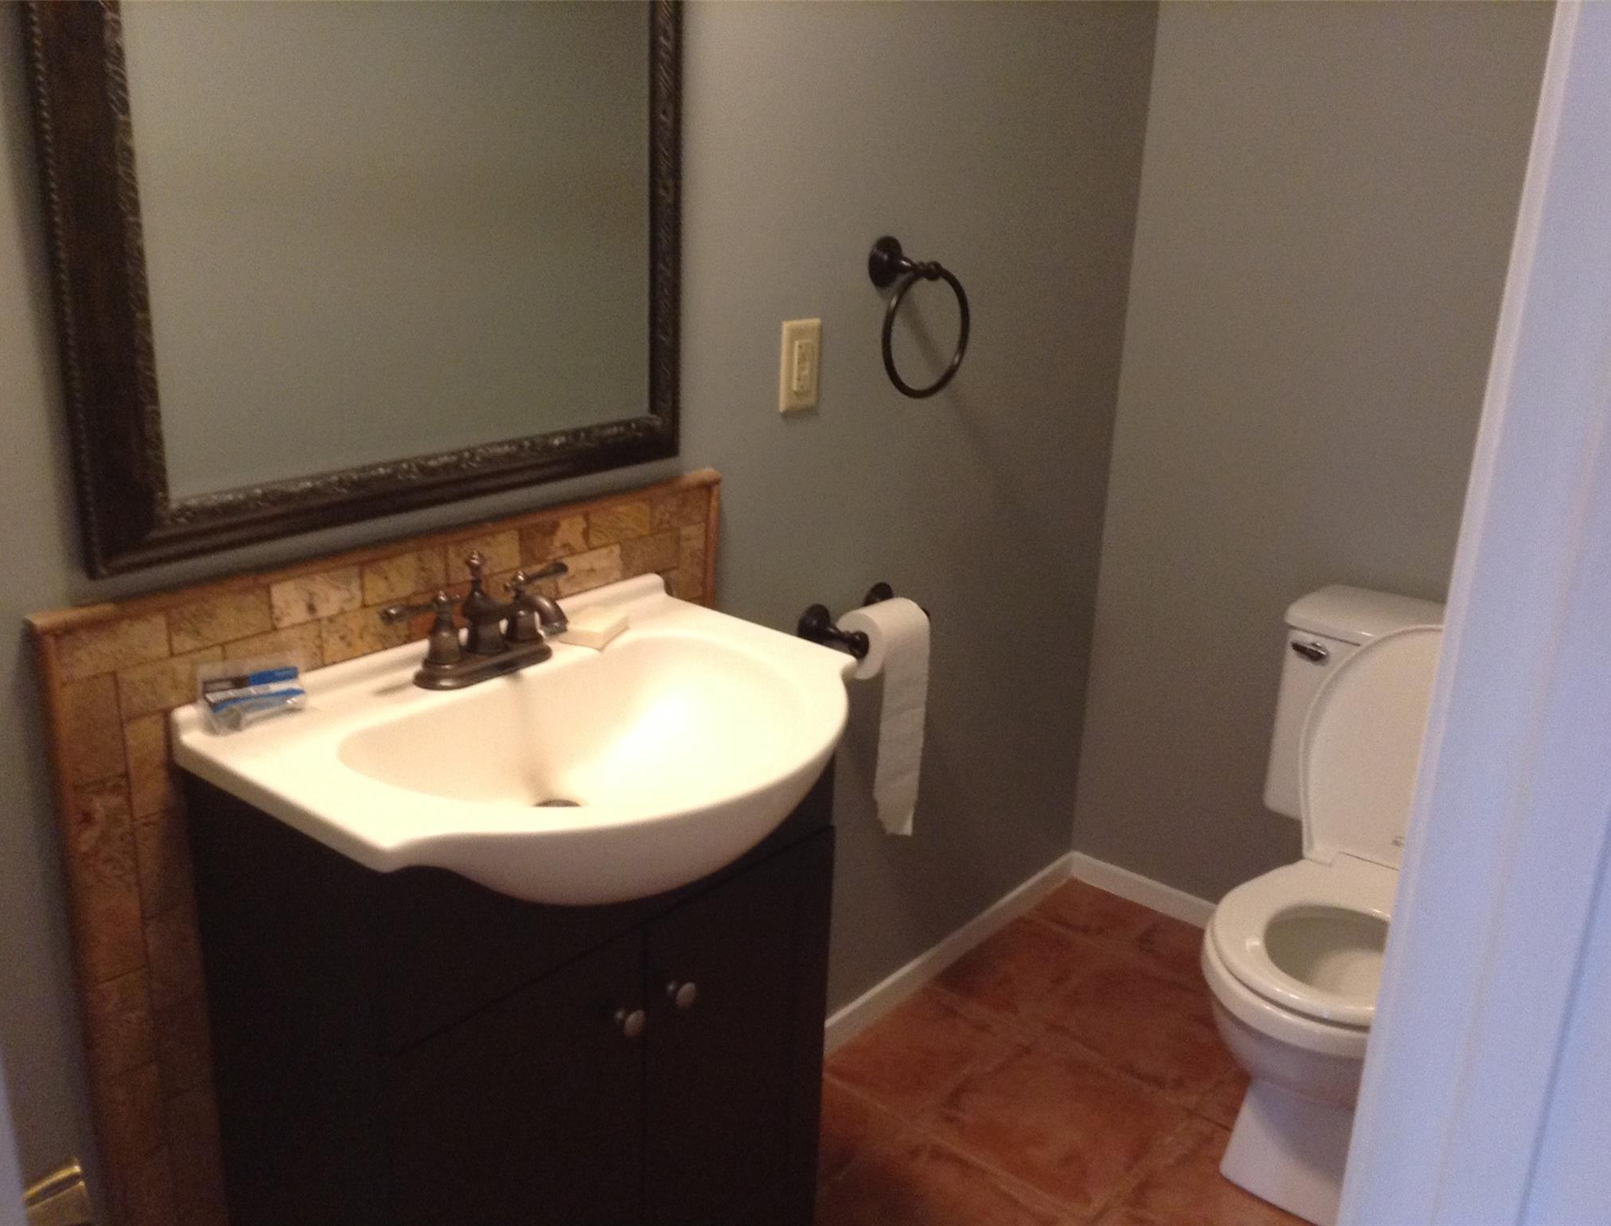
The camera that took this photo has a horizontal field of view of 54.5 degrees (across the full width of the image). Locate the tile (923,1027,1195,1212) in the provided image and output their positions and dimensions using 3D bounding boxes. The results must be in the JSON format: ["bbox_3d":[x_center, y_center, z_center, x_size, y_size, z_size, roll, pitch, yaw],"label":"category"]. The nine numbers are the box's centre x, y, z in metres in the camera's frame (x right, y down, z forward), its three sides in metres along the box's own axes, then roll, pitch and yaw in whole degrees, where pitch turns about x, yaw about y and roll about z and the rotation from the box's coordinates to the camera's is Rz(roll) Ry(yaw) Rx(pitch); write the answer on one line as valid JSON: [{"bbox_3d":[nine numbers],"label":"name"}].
[{"bbox_3d":[0.374,0.744,2.300,0.277,0.012,0.303,17,23,37],"label":"tile"}]

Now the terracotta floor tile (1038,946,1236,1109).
[{"bbox_3d":[0.578,0.674,2.535,0.277,0.012,0.310,17,23,37],"label":"terracotta floor tile"}]

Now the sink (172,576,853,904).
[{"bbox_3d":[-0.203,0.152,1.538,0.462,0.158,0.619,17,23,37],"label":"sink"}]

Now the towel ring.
[{"bbox_3d":[0.139,-0.397,2.102,0.086,0.205,0.188,17,23,37],"label":"towel ring"}]

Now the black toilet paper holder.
[{"bbox_3d":[0.101,0.008,2.200,0.095,0.070,0.221,17,23,37],"label":"black toilet paper holder"}]

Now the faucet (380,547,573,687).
[{"bbox_3d":[-0.294,0.012,1.575,0.166,0.131,0.238,17,23,37],"label":"faucet"}]

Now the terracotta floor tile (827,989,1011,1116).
[{"bbox_3d":[0.182,0.687,2.450,0.200,0.012,0.303,17,23,37],"label":"terracotta floor tile"}]

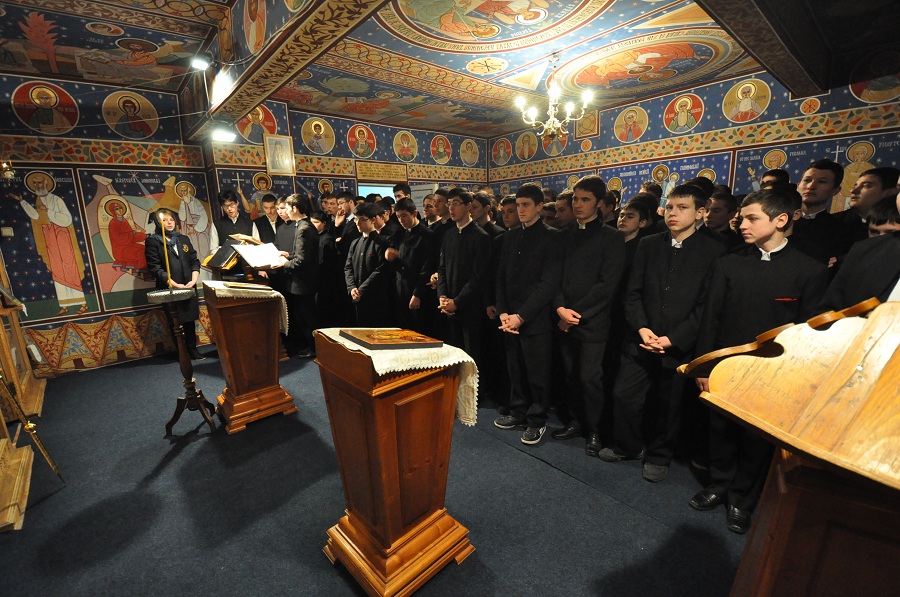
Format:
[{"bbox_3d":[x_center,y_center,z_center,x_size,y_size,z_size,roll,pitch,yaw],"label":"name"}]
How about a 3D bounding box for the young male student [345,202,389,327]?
[{"bbox_3d":[-0.784,-0.064,3.598,0.470,1.682,0.360,4,13,25],"label":"young male student"}]

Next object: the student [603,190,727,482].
[{"bbox_3d":[1.255,0.230,2.175,0.390,1.691,0.500,-12,17,-38],"label":"student"}]

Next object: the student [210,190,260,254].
[{"bbox_3d":[-2.371,-0.304,4.183,0.500,1.780,0.340,-9,14,-31],"label":"student"}]

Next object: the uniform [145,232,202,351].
[{"bbox_3d":[-3.083,-0.079,4.287,0.520,1.399,0.330,-12,16,-42],"label":"uniform"}]

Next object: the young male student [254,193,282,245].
[{"bbox_3d":[-2.061,-0.297,4.508,0.500,1.821,0.340,-9,15,-30],"label":"young male student"}]

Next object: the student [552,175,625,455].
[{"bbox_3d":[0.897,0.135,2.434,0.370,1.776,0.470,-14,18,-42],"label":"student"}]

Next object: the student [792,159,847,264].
[{"bbox_3d":[2.072,0.117,2.279,0.340,1.820,0.500,-12,17,-38],"label":"student"}]

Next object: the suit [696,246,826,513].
[{"bbox_3d":[1.416,0.400,1.835,0.490,1.328,0.340,10,16,43],"label":"suit"}]

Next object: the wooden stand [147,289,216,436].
[{"bbox_3d":[-1.946,0.463,2.735,0.400,1.050,0.400,-10,15,-36],"label":"wooden stand"}]

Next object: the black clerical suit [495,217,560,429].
[{"bbox_3d":[0.519,0.205,2.605,0.480,1.451,0.350,9,15,39],"label":"black clerical suit"}]

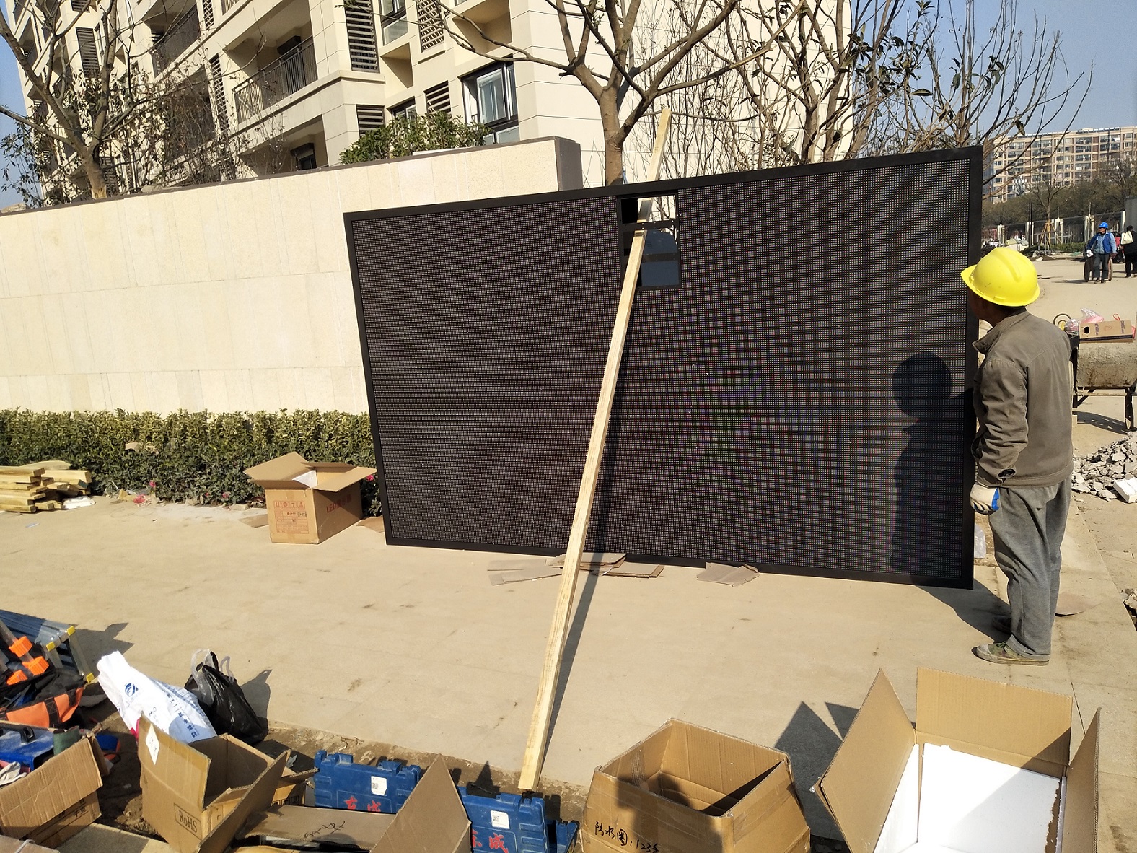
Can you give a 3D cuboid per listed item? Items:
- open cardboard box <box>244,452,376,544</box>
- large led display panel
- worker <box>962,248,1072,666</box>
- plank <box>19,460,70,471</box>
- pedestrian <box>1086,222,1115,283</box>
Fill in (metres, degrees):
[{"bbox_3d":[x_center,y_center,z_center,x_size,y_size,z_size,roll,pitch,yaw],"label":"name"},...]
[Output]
[{"bbox_3d":[-1.678,0.468,5.712,0.650,0.460,0.750,-1,11,19],"label":"open cardboard box"},{"bbox_3d":[0.339,-0.239,4.533,3.300,2.010,0.120,1,13,22],"label":"large led display panel"},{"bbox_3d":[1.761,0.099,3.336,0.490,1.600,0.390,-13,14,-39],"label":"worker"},{"bbox_3d":[-4.474,0.344,7.272,0.600,0.050,0.180,0,11,24],"label":"plank"},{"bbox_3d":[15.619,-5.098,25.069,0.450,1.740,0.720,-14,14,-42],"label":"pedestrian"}]

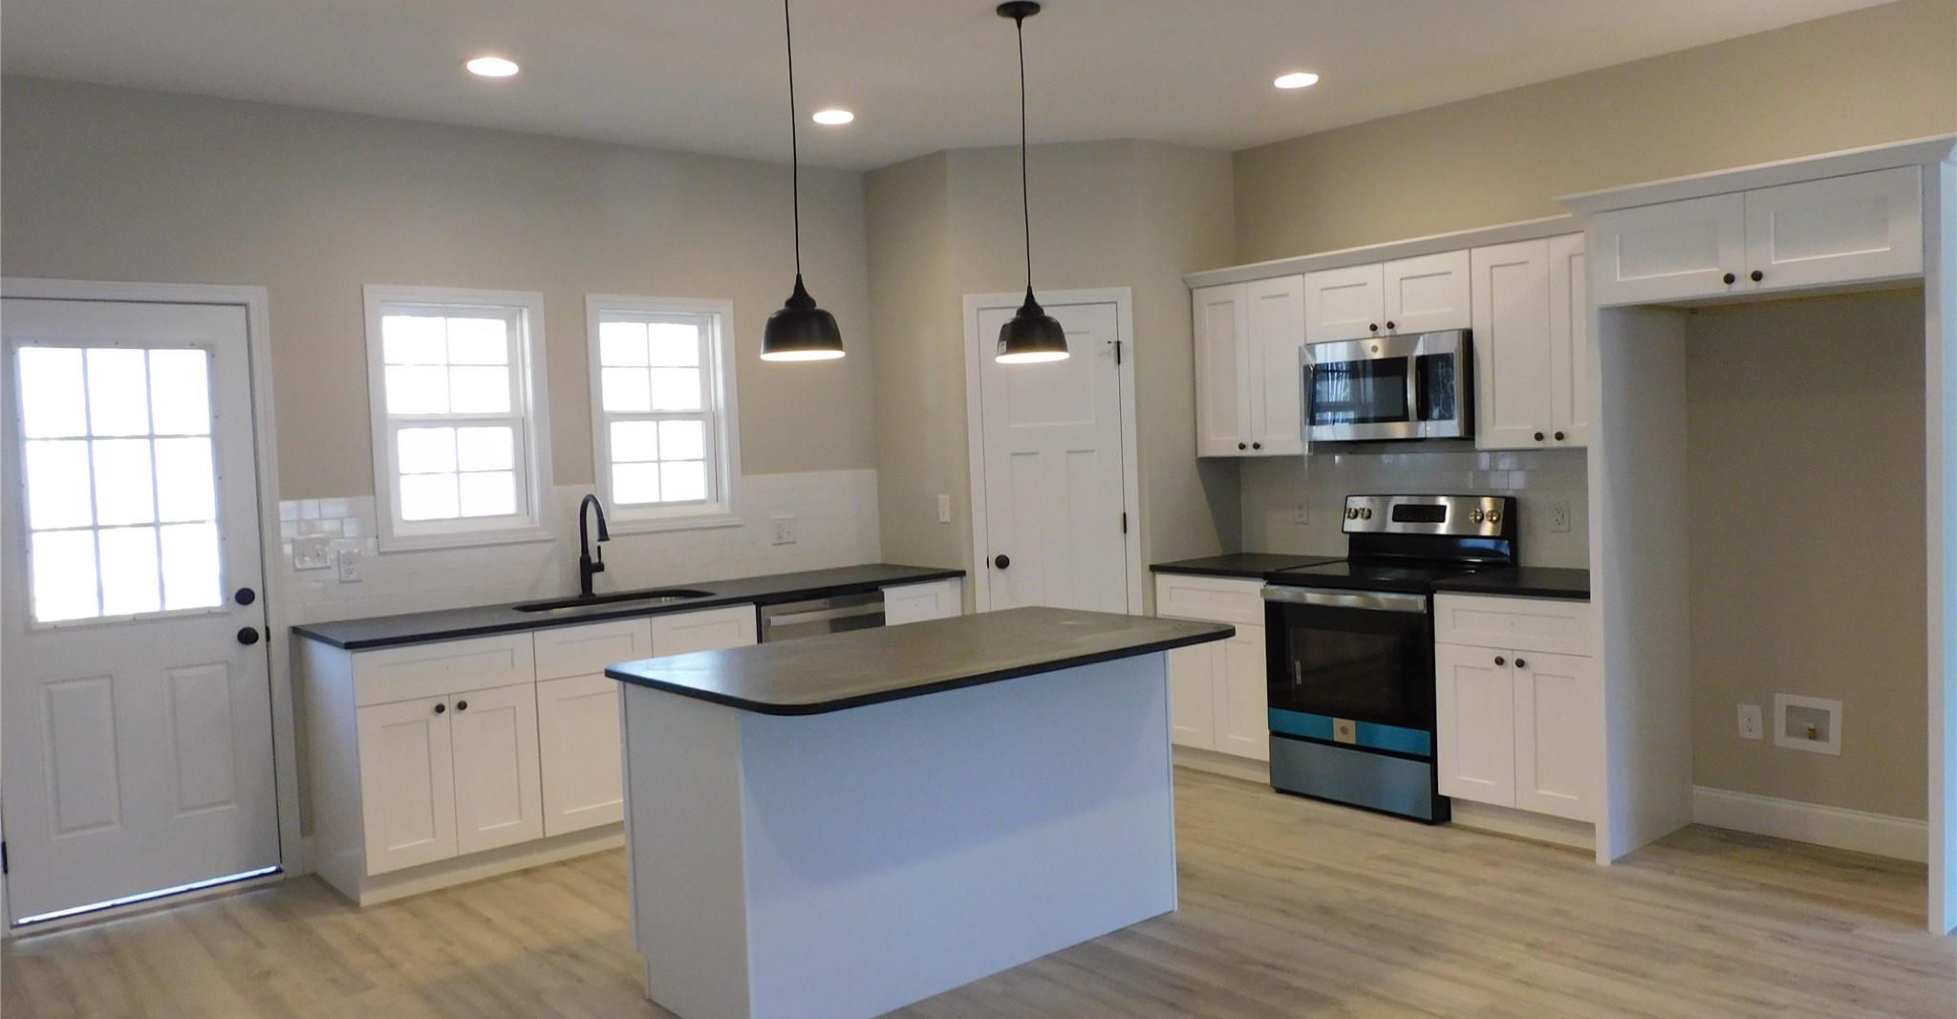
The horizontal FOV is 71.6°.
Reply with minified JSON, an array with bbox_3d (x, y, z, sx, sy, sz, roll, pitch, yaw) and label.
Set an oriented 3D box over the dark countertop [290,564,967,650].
[{"bbox_3d":[-1.276,0.370,5.553,2.640,0.030,0.650,-5,4,-40],"label":"dark countertop"}]

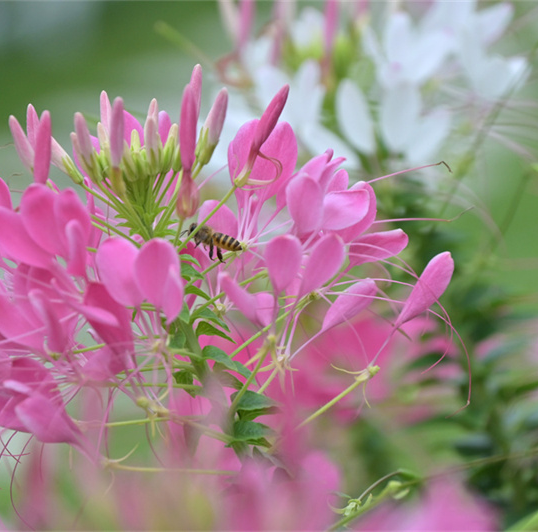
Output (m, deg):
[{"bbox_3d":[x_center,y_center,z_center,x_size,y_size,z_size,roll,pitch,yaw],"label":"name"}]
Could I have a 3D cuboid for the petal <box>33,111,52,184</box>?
[{"bbox_3d":[-0.051,-0.026,1.040,0.004,0.017,0.004,5,3,0],"label":"petal"}]

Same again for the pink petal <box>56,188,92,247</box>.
[{"bbox_3d":[-0.045,-0.011,1.070,0.008,0.014,0.005,-6,0,-15],"label":"pink petal"}]

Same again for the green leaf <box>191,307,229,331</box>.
[{"bbox_3d":[-0.012,0.011,0.995,0.009,0.003,0.004,31,25,10],"label":"green leaf"}]

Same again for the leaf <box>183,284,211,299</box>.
[{"bbox_3d":[-0.019,0.007,1.205,0.007,0.004,0.003,26,17,17],"label":"leaf"}]

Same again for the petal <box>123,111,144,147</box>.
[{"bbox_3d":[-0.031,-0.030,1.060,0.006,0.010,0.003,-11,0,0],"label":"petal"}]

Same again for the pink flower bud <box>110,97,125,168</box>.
[{"bbox_3d":[-0.035,-0.030,1.065,0.003,0.017,0.003,1,6,0],"label":"pink flower bud"}]

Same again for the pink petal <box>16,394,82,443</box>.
[{"bbox_3d":[-0.050,0.036,1.060,0.016,0.008,0.006,33,0,0],"label":"pink petal"}]

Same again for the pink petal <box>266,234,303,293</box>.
[{"bbox_3d":[0.004,-0.001,1.190,0.009,0.016,0.005,6,11,-6],"label":"pink petal"}]

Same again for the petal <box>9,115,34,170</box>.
[{"bbox_3d":[-0.053,-0.026,0.995,0.003,0.012,0.003,-21,0,0],"label":"petal"}]

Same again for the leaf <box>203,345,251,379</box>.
[{"bbox_3d":[-0.010,0.022,1.045,0.013,0.004,0.005,32,18,0],"label":"leaf"}]

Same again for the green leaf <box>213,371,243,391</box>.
[{"bbox_3d":[-0.009,0.024,0.990,0.007,0.003,0.004,31,25,10],"label":"green leaf"}]

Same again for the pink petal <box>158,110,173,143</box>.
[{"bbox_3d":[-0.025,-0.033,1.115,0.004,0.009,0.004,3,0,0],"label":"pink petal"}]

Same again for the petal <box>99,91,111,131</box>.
[{"bbox_3d":[-0.038,-0.036,1.095,0.003,0.011,0.003,-5,0,0],"label":"petal"}]

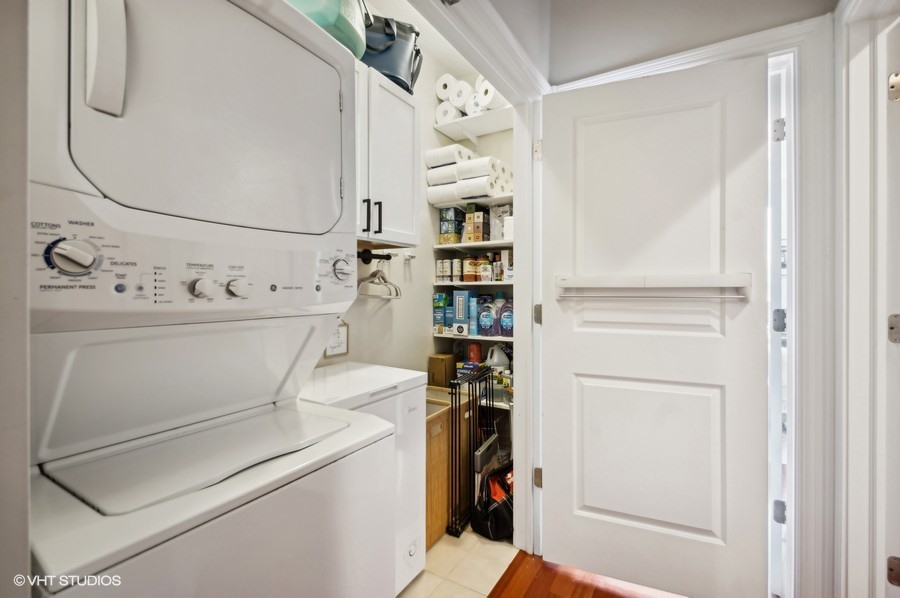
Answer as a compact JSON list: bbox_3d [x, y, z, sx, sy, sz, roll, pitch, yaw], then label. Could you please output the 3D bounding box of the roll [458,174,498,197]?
[{"bbox_3d":[0.177,-0.728,2.439,0.241,0.124,0.124,0,0,32],"label":"roll"}]

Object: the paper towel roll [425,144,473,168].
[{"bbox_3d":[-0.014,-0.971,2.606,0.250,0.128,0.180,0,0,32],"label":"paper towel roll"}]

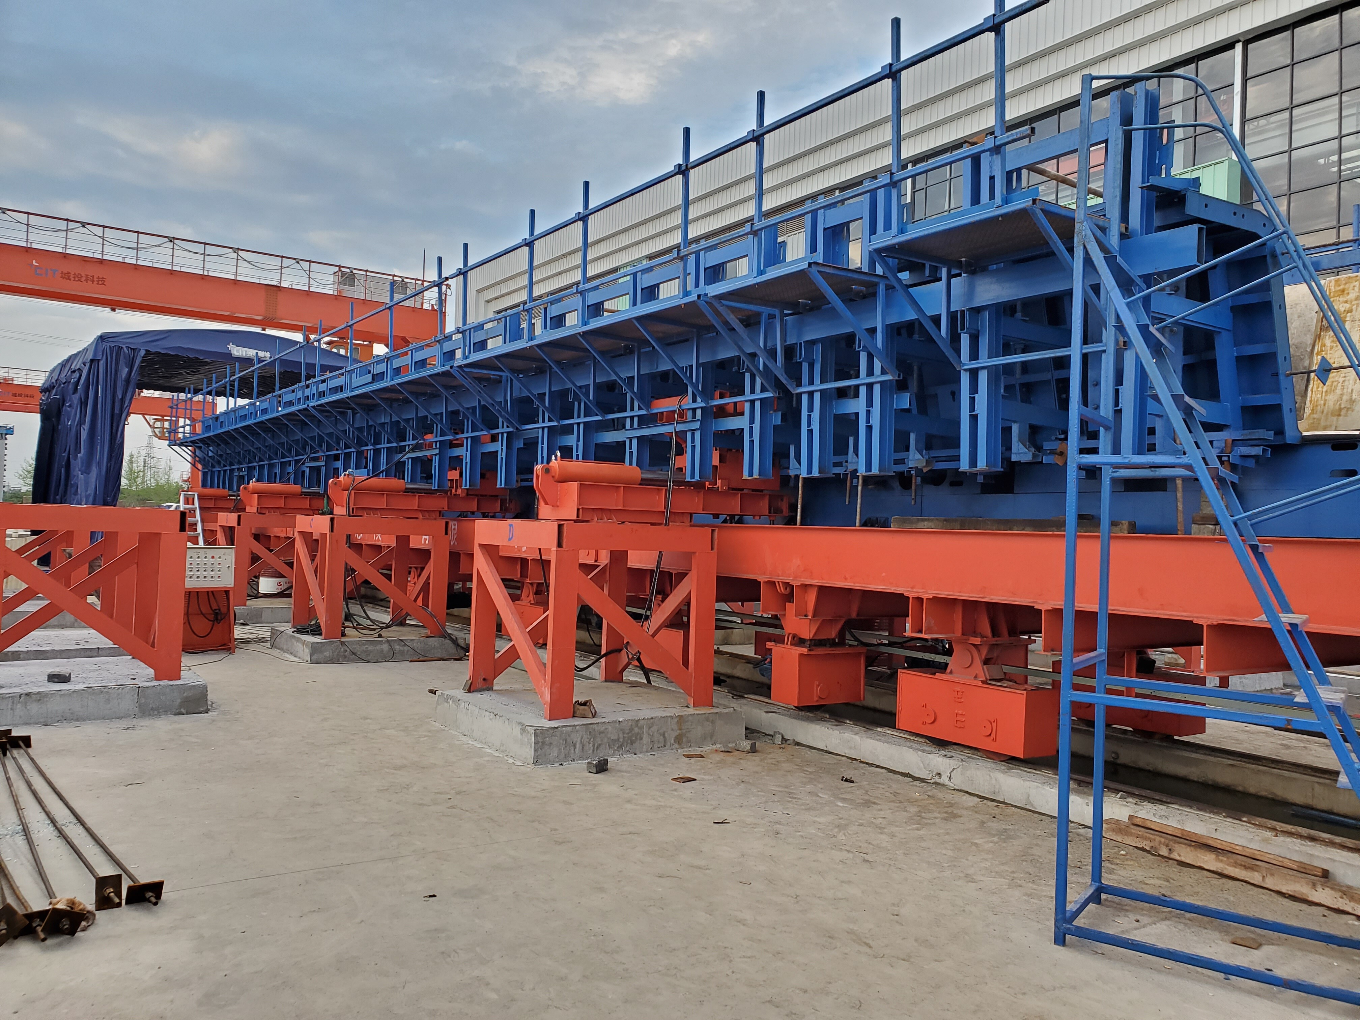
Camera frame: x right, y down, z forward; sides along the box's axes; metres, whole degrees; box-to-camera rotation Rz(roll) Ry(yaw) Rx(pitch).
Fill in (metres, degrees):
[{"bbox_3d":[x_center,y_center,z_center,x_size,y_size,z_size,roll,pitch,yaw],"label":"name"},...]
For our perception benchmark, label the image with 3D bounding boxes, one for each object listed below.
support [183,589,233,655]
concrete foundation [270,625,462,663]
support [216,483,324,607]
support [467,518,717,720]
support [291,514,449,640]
[{"bbox_3d":[-5.451,1.273,11.693,0.598,0.744,0.324,3,-2,-43],"label":"support"},{"bbox_3d":[-3.810,1.603,12.419,1.803,0.230,1.695,3,-2,-36],"label":"concrete foundation"},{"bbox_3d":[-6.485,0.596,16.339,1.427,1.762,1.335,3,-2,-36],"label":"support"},{"bbox_3d":[-0.693,0.811,8.129,1.427,1.380,1.335,3,-2,-36],"label":"support"},{"bbox_3d":[-3.806,0.801,12.550,1.427,1.380,1.335,3,-2,-36],"label":"support"}]

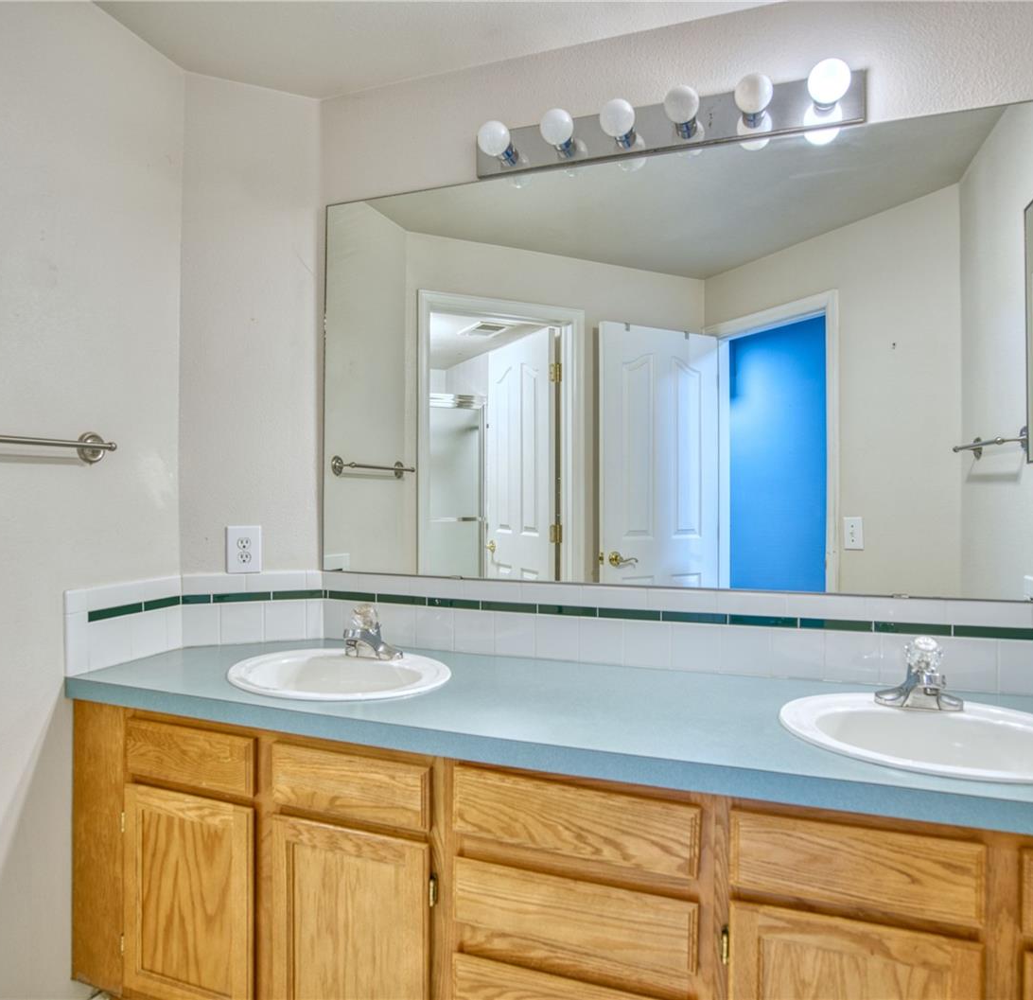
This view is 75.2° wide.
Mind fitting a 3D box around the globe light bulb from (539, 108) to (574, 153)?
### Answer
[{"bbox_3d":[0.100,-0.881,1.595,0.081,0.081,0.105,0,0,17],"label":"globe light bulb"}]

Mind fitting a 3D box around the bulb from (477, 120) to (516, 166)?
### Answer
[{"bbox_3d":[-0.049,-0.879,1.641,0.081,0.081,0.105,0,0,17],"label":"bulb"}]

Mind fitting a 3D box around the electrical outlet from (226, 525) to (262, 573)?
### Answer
[{"bbox_3d":[-0.744,0.136,1.836,0.086,0.127,0.008,0,0,-17],"label":"electrical outlet"}]

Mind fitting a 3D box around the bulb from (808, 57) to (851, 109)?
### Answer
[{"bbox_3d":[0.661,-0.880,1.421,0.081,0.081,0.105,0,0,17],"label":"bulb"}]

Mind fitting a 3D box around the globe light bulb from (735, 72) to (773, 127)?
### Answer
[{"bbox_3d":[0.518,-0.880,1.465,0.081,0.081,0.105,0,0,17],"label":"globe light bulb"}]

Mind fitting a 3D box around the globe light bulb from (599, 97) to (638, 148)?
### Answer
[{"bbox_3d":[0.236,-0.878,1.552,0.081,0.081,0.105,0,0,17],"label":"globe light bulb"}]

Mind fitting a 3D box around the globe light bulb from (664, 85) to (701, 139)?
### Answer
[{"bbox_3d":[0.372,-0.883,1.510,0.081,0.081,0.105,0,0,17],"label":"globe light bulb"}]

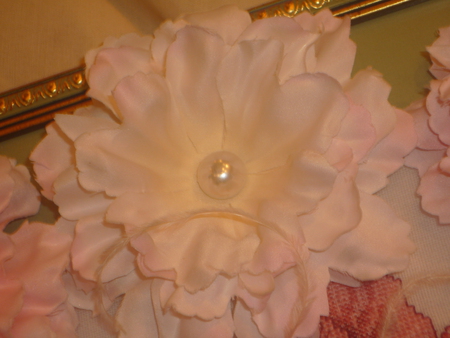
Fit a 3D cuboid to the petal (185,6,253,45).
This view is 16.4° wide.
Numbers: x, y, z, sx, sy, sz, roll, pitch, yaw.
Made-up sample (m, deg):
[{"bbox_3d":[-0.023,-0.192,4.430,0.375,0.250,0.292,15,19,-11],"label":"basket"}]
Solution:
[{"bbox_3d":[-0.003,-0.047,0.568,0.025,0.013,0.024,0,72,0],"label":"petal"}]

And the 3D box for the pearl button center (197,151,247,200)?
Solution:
[{"bbox_3d":[-0.001,0.002,0.548,0.017,0.009,0.018,-1,72,3],"label":"pearl button center"}]

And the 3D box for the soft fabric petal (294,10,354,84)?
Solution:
[{"bbox_3d":[0.035,-0.043,0.564,0.021,0.014,0.026,22,74,7],"label":"soft fabric petal"}]

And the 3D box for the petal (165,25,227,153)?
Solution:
[{"bbox_3d":[-0.010,-0.028,0.550,0.019,0.014,0.043,-7,87,-2],"label":"petal"}]

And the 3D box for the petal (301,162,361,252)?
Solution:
[{"bbox_3d":[0.037,0.013,0.548,0.020,0.014,0.031,-23,69,-3],"label":"petal"}]

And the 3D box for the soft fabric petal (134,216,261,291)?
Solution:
[{"bbox_3d":[-0.010,0.029,0.538,0.044,0.016,0.029,4,57,3],"label":"soft fabric petal"}]

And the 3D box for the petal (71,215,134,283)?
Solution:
[{"bbox_3d":[-0.043,0.027,0.550,0.025,0.013,0.019,-41,79,-18],"label":"petal"}]

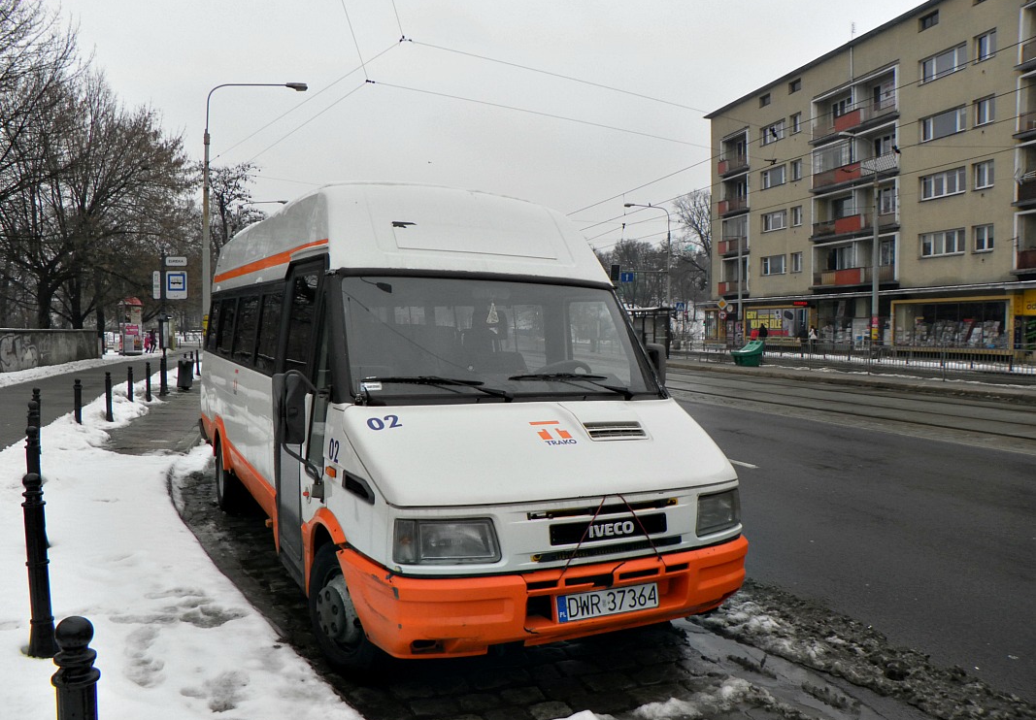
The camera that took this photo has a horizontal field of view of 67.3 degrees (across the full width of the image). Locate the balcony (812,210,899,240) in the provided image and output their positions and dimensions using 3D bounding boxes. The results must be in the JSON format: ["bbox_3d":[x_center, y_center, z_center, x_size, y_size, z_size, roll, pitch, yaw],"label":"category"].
[{"bbox_3d":[18.480,-7.282,42.529,1.150,1.041,7.076,-2,3,-15],"label":"balcony"}]

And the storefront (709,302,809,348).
[{"bbox_3d":[15.560,-2.181,51.383,0.800,2.780,12.282,-2,3,-15],"label":"storefront"}]

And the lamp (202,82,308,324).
[{"bbox_3d":[-8.768,-4.263,26.128,3.250,9.807,0.350,-2,3,-15],"label":"lamp"}]

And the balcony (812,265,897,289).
[{"bbox_3d":[18.526,-4.475,42.660,1.150,1.011,7.076,-2,3,-15],"label":"balcony"}]

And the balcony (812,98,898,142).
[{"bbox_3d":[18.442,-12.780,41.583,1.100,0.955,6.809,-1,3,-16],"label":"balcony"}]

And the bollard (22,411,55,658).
[{"bbox_3d":[-2.236,0.965,3.620,0.135,0.920,0.135,-2,3,-32],"label":"bollard"}]

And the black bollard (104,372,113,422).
[{"bbox_3d":[-7.365,0.678,14.021,0.140,0.920,0.140,-2,3,-28],"label":"black bollard"}]

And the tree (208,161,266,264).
[{"bbox_3d":[-15.215,-5.327,42.254,4.600,10.903,4.600,-2,3,-20],"label":"tree"}]

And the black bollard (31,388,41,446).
[{"bbox_3d":[-5.447,0.753,8.820,0.135,0.880,0.135,-2,3,-32],"label":"black bollard"}]

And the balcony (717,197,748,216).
[{"bbox_3d":[15.214,-10.549,53.310,1.100,1.013,3.983,-1,3,-16],"label":"balcony"}]

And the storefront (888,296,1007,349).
[{"bbox_3d":[19.935,-1.614,35.781,0.600,2.350,6.903,-1,3,-16],"label":"storefront"}]

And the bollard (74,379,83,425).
[{"bbox_3d":[-6.777,0.736,12.020,0.140,0.870,0.140,-2,3,-30],"label":"bollard"}]

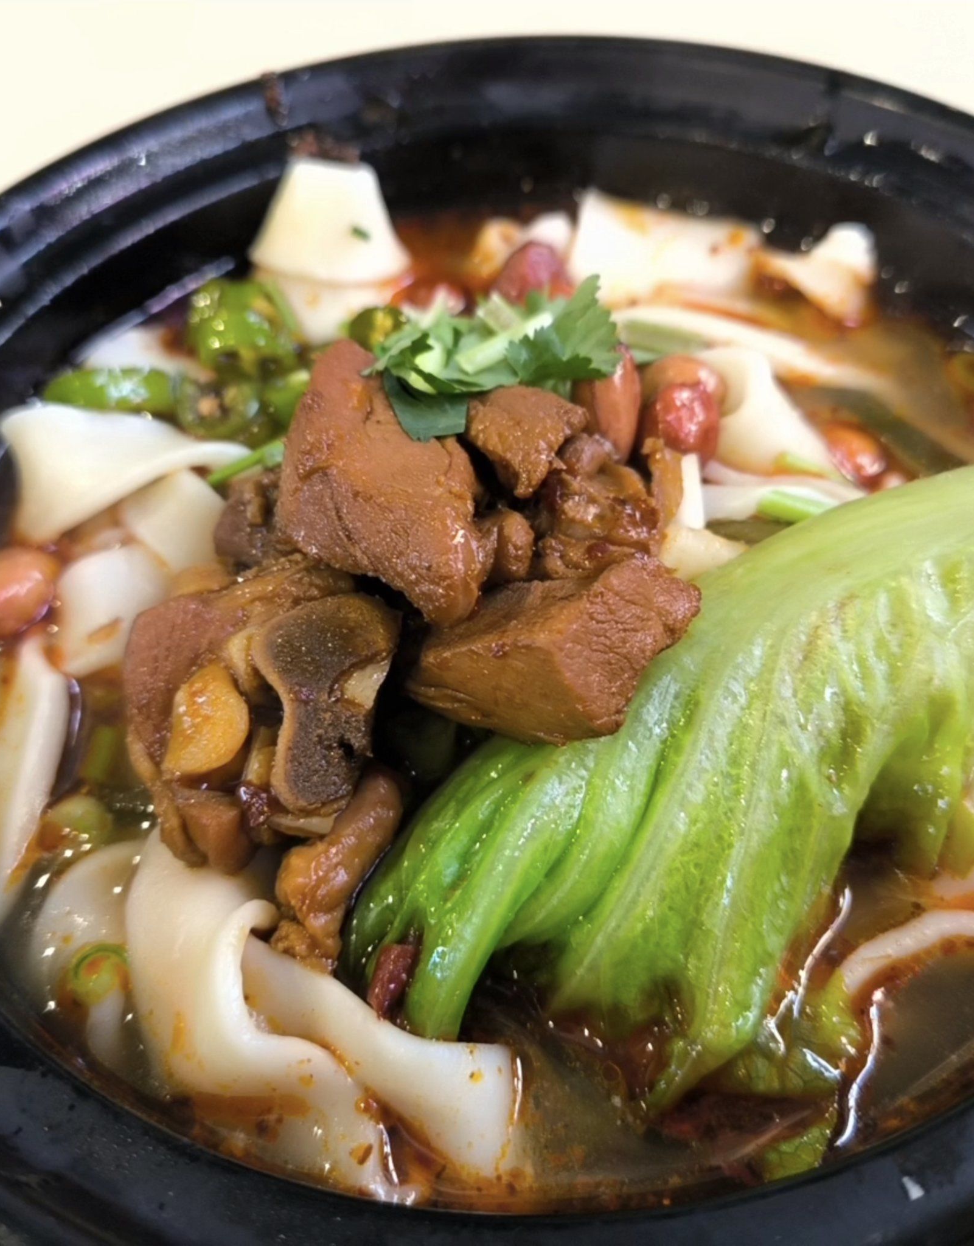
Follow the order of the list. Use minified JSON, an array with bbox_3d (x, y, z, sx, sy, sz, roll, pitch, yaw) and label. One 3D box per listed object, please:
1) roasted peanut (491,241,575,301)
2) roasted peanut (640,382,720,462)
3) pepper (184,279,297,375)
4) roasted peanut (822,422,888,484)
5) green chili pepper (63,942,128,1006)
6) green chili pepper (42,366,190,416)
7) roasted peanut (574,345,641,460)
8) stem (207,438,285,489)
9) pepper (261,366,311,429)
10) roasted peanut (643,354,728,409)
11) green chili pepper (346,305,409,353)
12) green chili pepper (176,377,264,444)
[{"bbox_3d":[0.009,-0.067,0.213,0.011,0.011,0.016,33,63,24],"label":"roasted peanut"},{"bbox_3d":[0.032,-0.033,0.181,0.011,0.011,0.015,-2,55,3],"label":"roasted peanut"},{"bbox_3d":[-0.044,-0.053,0.200,0.019,0.013,0.017,-11,55,-5],"label":"pepper"},{"bbox_3d":[0.060,-0.027,0.180,0.009,0.009,0.015,-25,57,-14],"label":"roasted peanut"},{"bbox_3d":[-0.049,0.044,0.137,0.008,0.004,0.008,-11,55,-5],"label":"green chili pepper"},{"bbox_3d":[-0.066,-0.041,0.196,0.026,0.009,0.011,2,55,5],"label":"green chili pepper"},{"bbox_3d":[0.020,-0.036,0.181,0.011,0.018,0.010,3,22,6],"label":"roasted peanut"},{"bbox_3d":[-0.040,-0.027,0.186,0.019,0.003,0.003,-34,59,-19],"label":"stem"},{"bbox_3d":[-0.035,-0.040,0.194,0.015,0.010,0.012,7,55,8],"label":"pepper"},{"bbox_3d":[0.034,-0.041,0.191,0.016,0.011,0.011,-4,54,1],"label":"roasted peanut"},{"bbox_3d":[-0.020,-0.054,0.205,0.011,0.009,0.011,-5,54,1],"label":"green chili pepper"},{"bbox_3d":[-0.046,-0.037,0.192,0.015,0.006,0.013,-8,55,-3],"label":"green chili pepper"}]

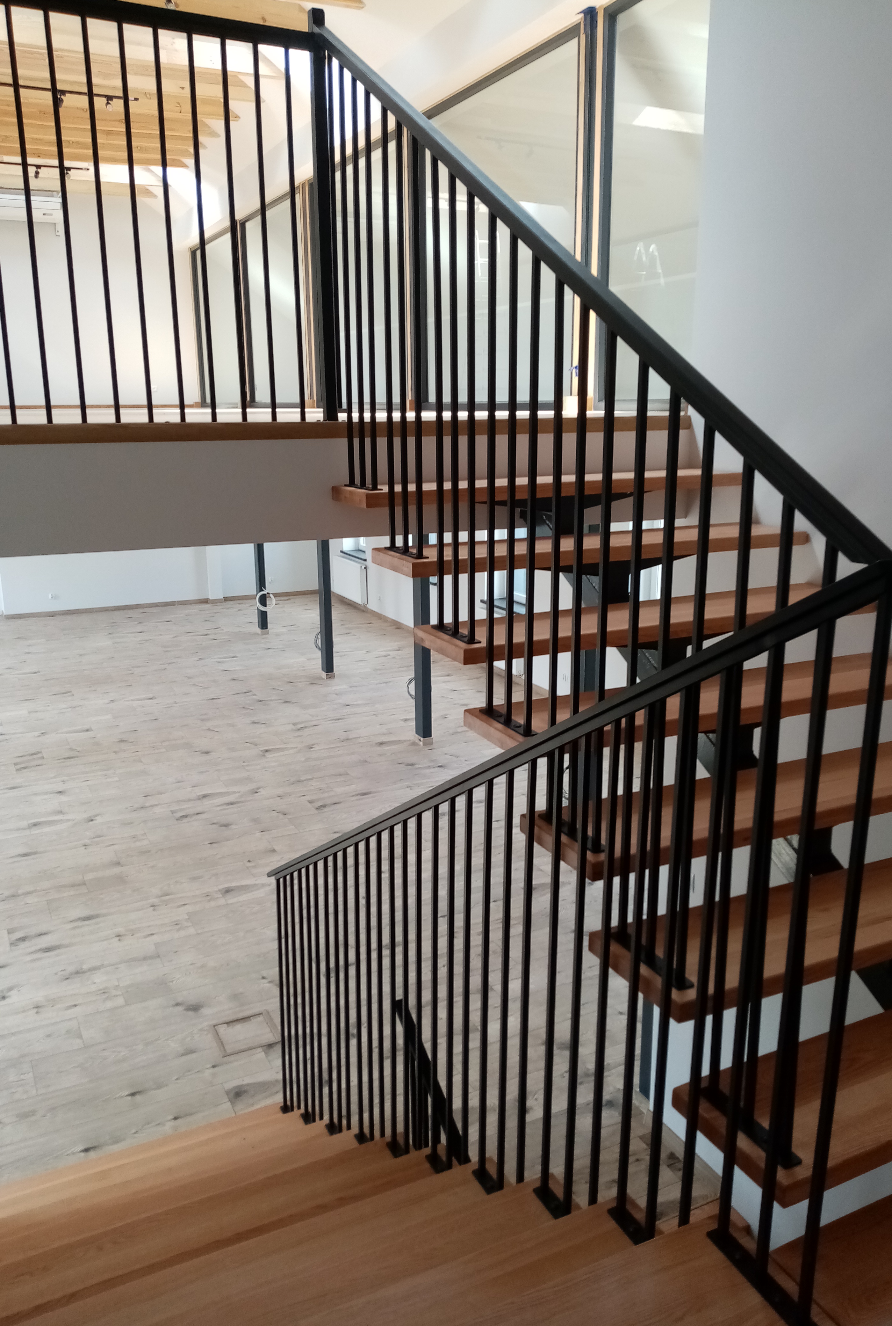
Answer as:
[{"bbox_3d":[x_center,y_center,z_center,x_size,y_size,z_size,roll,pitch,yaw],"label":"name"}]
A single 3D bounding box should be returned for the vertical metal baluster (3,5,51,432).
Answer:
[{"bbox_3d":[-1.123,-1.183,2.685,0.013,1.040,0.013,-8,16,-27],"label":"vertical metal baluster"}]

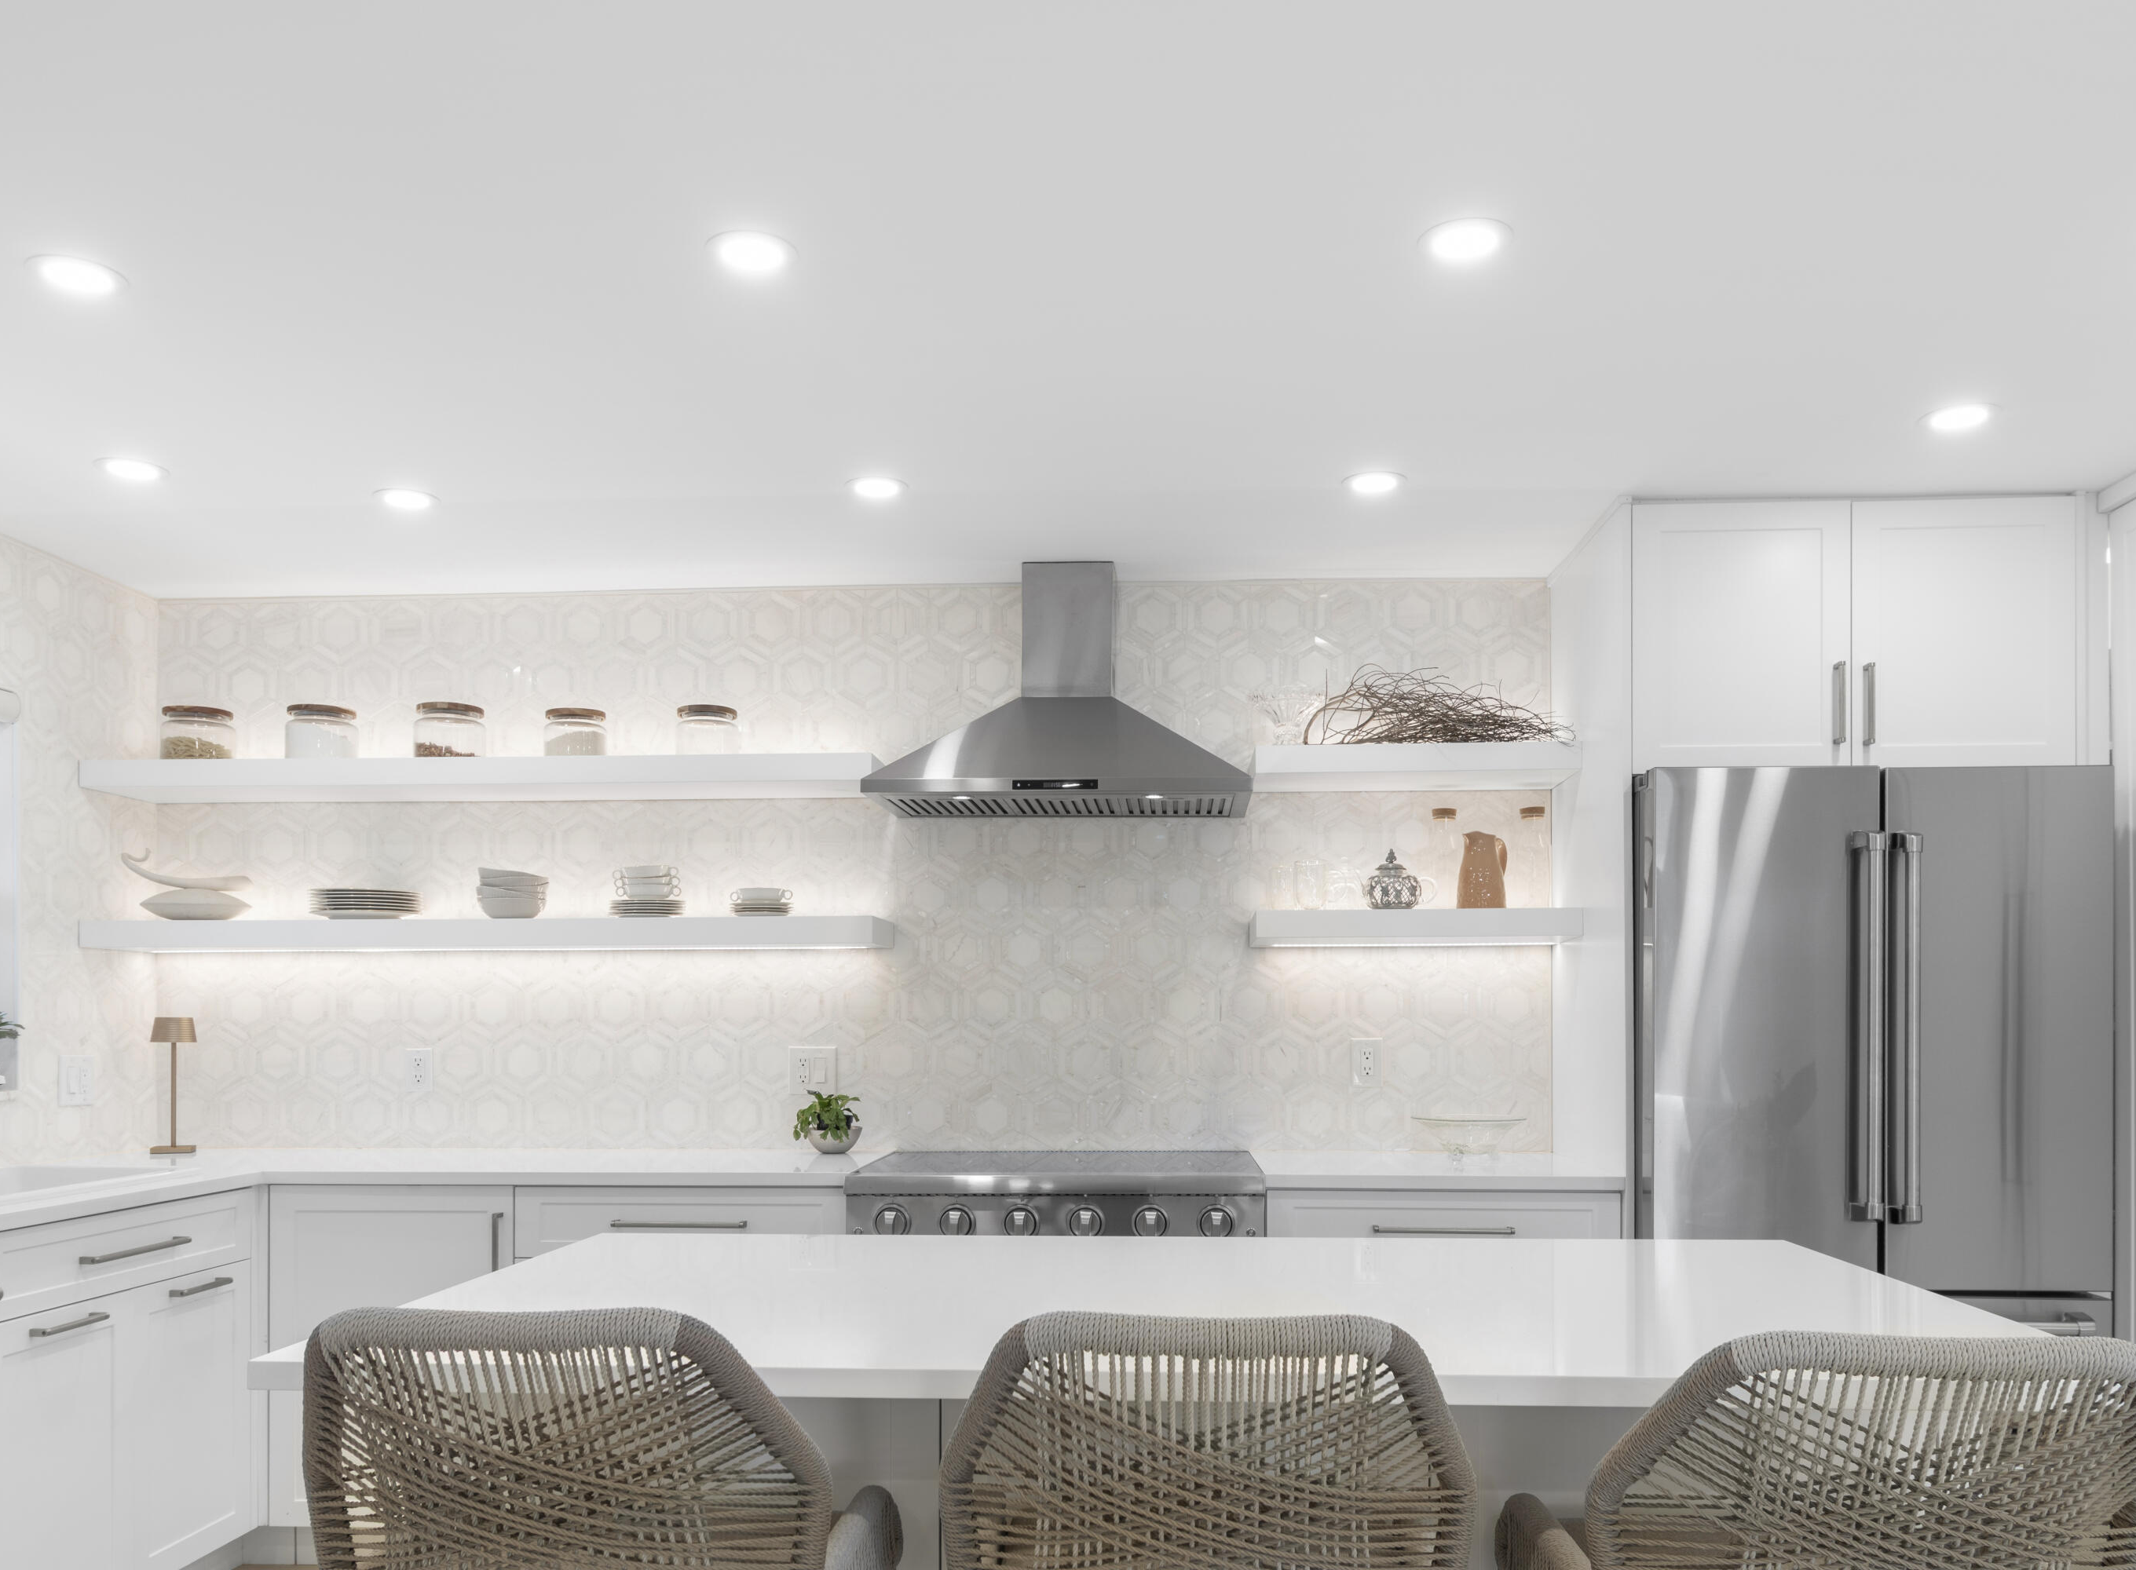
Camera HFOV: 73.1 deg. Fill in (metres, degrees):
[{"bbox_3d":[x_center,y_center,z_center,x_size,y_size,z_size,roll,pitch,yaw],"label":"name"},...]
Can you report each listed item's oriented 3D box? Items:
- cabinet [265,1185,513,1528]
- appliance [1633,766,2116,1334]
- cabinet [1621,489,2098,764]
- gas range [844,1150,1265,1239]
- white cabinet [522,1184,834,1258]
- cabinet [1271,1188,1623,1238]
[{"bbox_3d":[-1.507,1.301,3.534,0.568,0.747,0.610,0,-5,3],"label":"cabinet"},{"bbox_3d":[1.623,0.866,3.230,0.918,1.754,0.740,0,-5,3],"label":"appliance"},{"bbox_3d":[1.646,-0.293,3.279,0.905,0.561,0.620,0,-5,3],"label":"cabinet"},{"bbox_3d":[-0.013,1.326,3.444,0.909,0.924,0.690,0,-5,3],"label":"gas range"},{"bbox_3d":[-0.846,1.281,3.484,0.735,0.736,0.610,0,-5,3],"label":"white cabinet"},{"bbox_3d":[0.831,1.262,3.414,0.762,0.720,0.610,0,-5,3],"label":"cabinet"}]

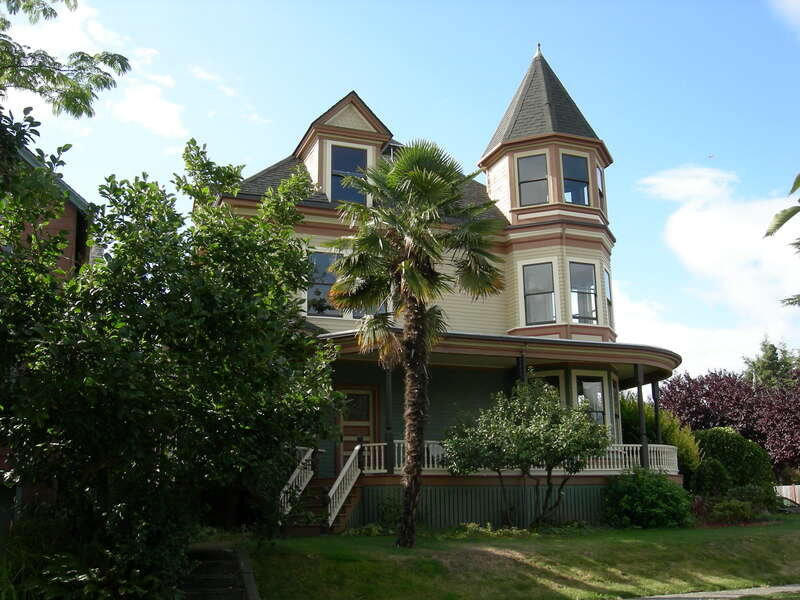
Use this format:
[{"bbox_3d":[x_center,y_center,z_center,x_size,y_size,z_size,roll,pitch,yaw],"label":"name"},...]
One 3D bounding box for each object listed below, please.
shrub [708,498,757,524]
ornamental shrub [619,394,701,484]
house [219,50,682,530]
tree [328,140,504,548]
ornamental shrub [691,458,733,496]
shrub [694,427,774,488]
[{"bbox_3d":[7.984,5.056,19.984,1.150,0.560,1.090,-5,-13,21],"label":"shrub"},{"bbox_3d":[8.318,4.866,26.570,2.630,3.690,2.500,-4,-13,17],"label":"ornamental shrub"},{"bbox_3d":[0.153,-0.441,26.147,13.100,14.070,14.300,4,-13,-22],"label":"house"},{"bbox_3d":[0.335,0.616,15.516,3.360,7.620,3.290,-1,-12,1],"label":"tree"},{"bbox_3d":[8.901,5.323,23.711,1.200,1.580,1.140,-5,-13,20],"label":"ornamental shrub"},{"bbox_3d":[10.673,5.355,26.465,2.550,2.640,2.420,-5,-13,21],"label":"shrub"}]

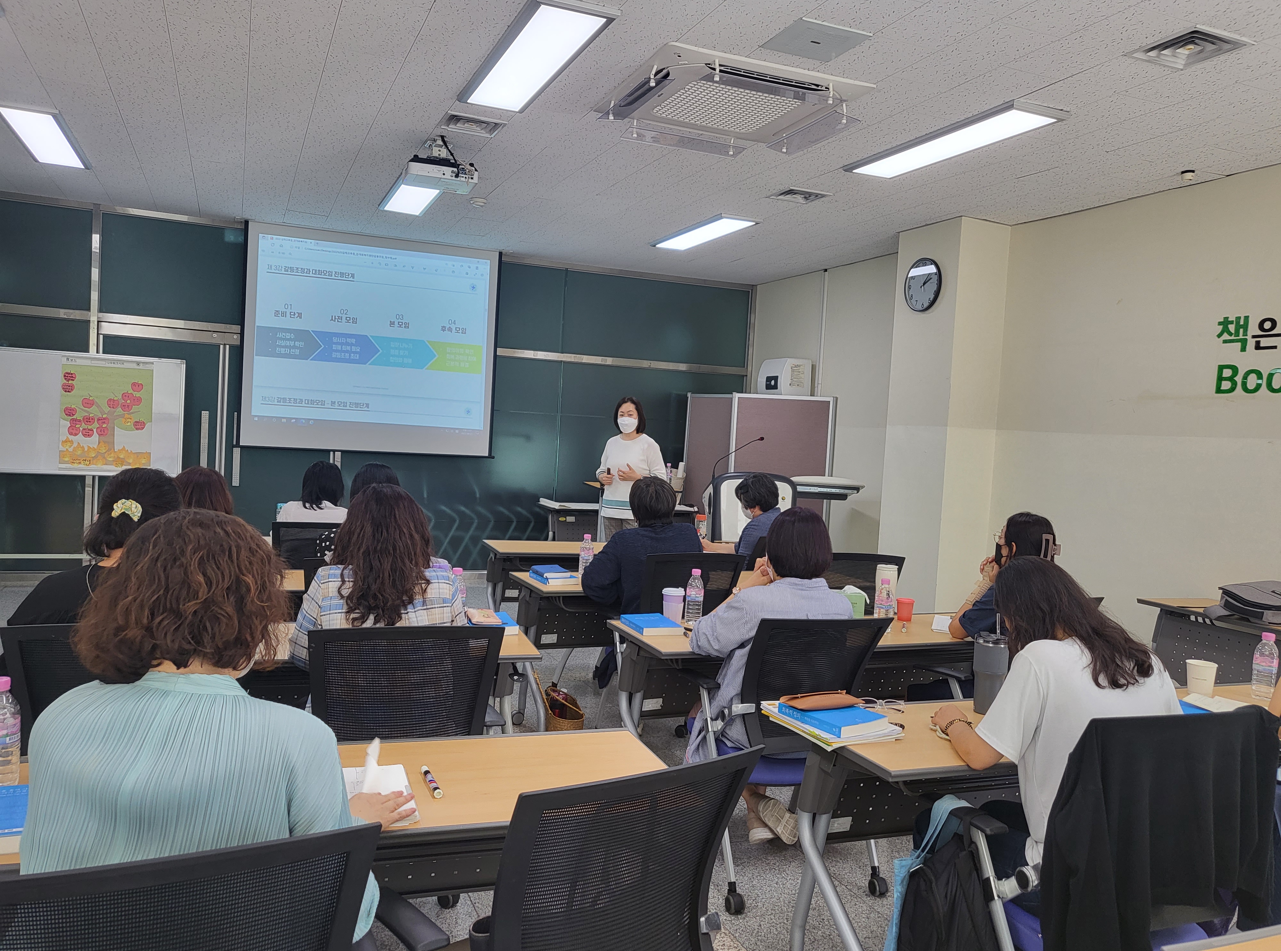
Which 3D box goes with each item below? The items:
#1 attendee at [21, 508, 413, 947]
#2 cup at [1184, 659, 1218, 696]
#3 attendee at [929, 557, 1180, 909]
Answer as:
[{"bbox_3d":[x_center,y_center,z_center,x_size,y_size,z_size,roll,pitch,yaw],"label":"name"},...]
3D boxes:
[{"bbox_3d":[-0.618,0.680,1.488,0.550,1.300,0.620,2,3,-23],"label":"attendee"},{"bbox_3d":[1.738,0.628,2.982,0.093,0.102,0.093,3,3,0],"label":"cup"},{"bbox_3d":[0.932,0.768,2.288,0.500,1.200,0.640,1,3,-28],"label":"attendee"}]

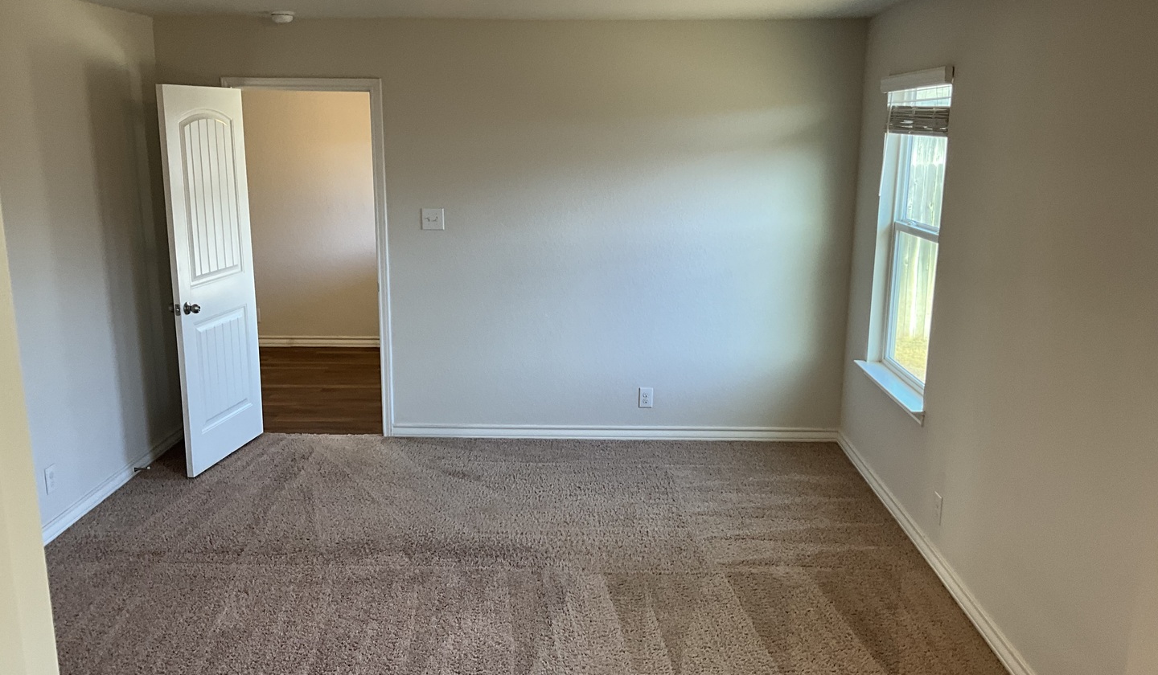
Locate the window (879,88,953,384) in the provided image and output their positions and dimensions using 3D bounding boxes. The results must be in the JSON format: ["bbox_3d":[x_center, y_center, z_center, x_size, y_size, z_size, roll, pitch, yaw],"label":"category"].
[{"bbox_3d":[1.627,-0.495,4.642,0.090,1.485,0.940,1,13,1],"label":"window"}]

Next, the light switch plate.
[{"bbox_3d":[-0.848,-0.685,5.626,0.125,0.123,0.009,1,13,1],"label":"light switch plate"}]

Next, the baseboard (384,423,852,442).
[{"bbox_3d":[0.220,0.584,5.884,2.696,0.082,0.016,1,13,1],"label":"baseboard"}]

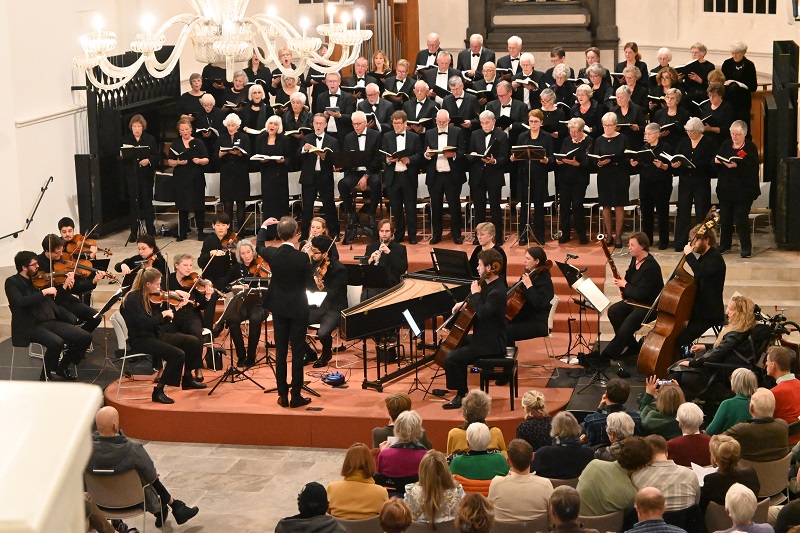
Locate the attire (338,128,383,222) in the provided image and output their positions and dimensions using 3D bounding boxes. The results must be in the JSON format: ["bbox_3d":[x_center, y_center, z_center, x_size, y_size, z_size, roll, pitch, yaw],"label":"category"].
[{"bbox_3d":[-0.533,-1.215,22.500,0.600,1.220,0.620,0,9,6],"label":"attire"}]

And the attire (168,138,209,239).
[{"bbox_3d":[-2.842,-1.015,22.177,0.550,1.360,0.420,-3,9,-14],"label":"attire"}]

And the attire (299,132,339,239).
[{"bbox_3d":[-1.129,-1.080,22.638,0.550,1.483,0.400,-2,10,-3],"label":"attire"}]

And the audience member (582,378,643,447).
[{"bbox_3d":[1.611,1.411,12.631,0.490,1.280,0.800,-3,10,-8],"label":"audience member"}]

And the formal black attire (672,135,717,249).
[{"bbox_3d":[3.754,-0.941,21.206,0.540,1.480,0.420,3,10,25],"label":"formal black attire"}]

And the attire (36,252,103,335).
[{"bbox_3d":[-3.683,0.417,18.400,0.780,1.040,0.540,3,10,25],"label":"attire"}]

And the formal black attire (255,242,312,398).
[{"bbox_3d":[-1.082,0.499,15.608,0.500,1.500,0.380,1,10,16],"label":"formal black attire"}]

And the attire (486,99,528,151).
[{"bbox_3d":[1.431,-1.487,22.177,0.540,1.470,0.400,2,10,17],"label":"attire"}]

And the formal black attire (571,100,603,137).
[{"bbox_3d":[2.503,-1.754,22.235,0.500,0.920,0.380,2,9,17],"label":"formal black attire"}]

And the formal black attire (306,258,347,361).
[{"bbox_3d":[-0.796,0.446,17.800,0.500,1.050,0.700,3,10,27],"label":"formal black attire"}]

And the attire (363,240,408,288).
[{"bbox_3d":[-0.180,0.273,18.626,0.520,1.080,0.780,1,10,11],"label":"attire"}]

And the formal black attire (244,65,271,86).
[{"bbox_3d":[-2.182,-2.449,25.804,0.460,1.380,0.320,-1,9,0],"label":"formal black attire"}]

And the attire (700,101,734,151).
[{"bbox_3d":[4.199,-1.528,22.109,0.480,1.320,0.400,4,11,30],"label":"attire"}]

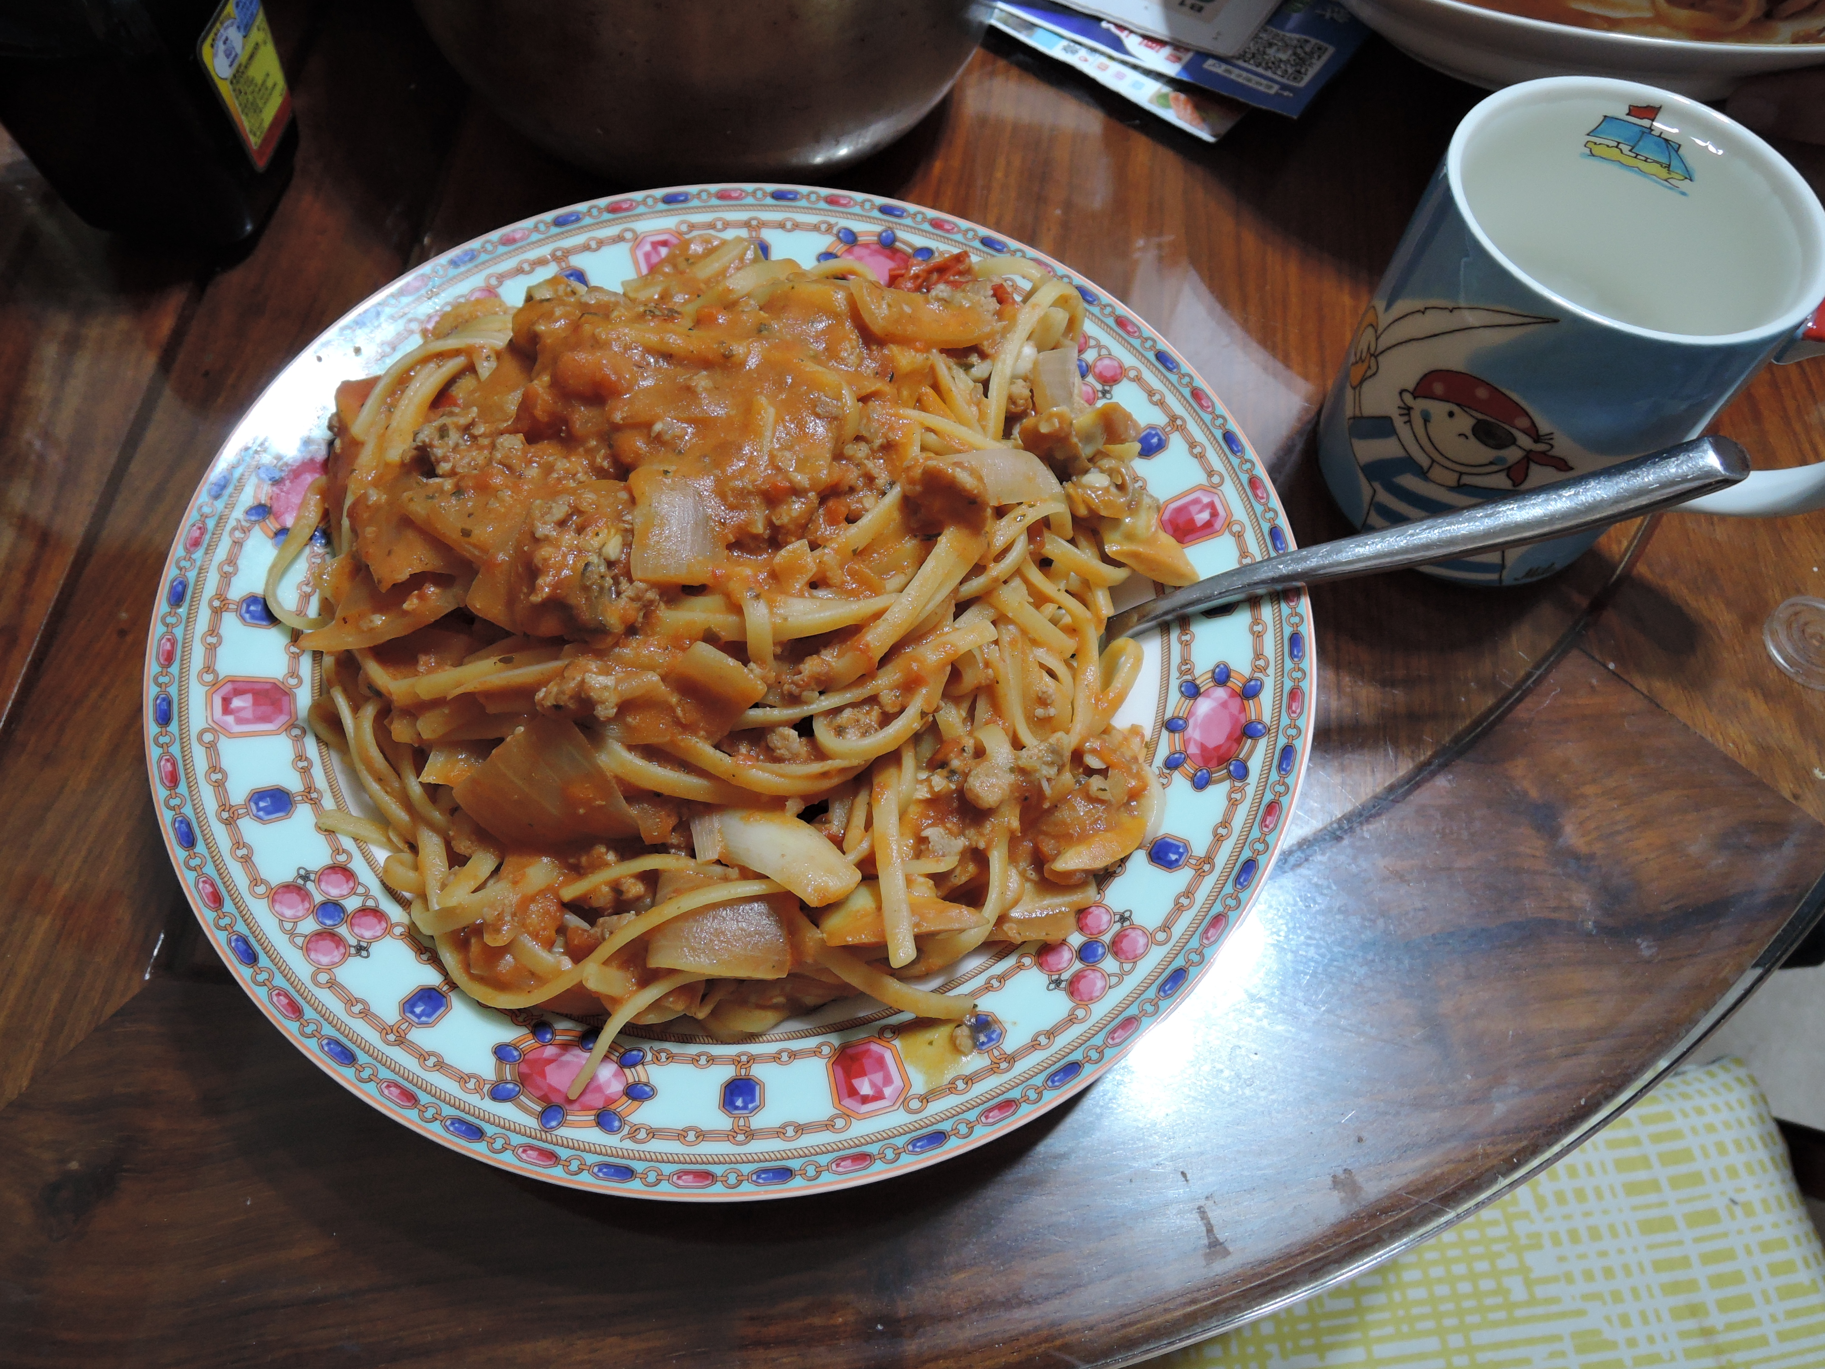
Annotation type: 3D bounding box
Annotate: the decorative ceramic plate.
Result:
[{"bbox_3d":[-0.038,-0.016,0.308,0.266,0.030,0.266,2,63,-3],"label":"decorative ceramic plate"}]

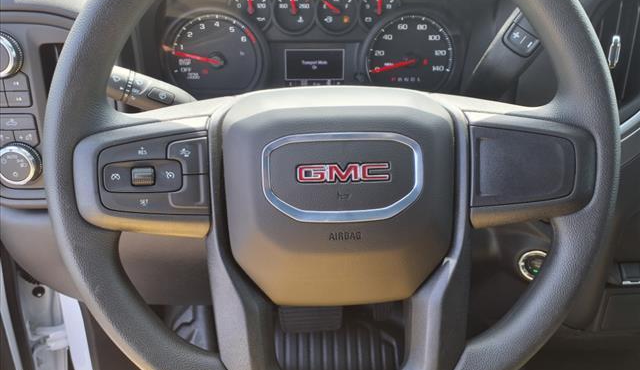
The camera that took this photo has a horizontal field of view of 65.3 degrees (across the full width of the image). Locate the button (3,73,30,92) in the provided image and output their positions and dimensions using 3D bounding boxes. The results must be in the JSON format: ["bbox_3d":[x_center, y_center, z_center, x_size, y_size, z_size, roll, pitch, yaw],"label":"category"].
[{"bbox_3d":[-0.294,-0.100,0.485,0.025,0.017,0.008,-1,21,-3],"label":"button"}]

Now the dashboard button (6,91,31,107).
[{"bbox_3d":[-0.292,-0.083,0.483,0.024,0.015,0.008,-1,21,-3],"label":"dashboard button"}]

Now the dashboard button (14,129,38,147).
[{"bbox_3d":[-0.300,-0.048,0.510,0.024,0.018,0.009,0,10,-3],"label":"dashboard button"}]

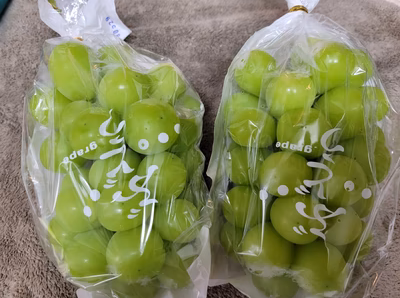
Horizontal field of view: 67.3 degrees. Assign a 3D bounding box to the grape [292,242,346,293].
[{"bbox_3d":[0.067,0.066,0.168,0.030,0.030,0.030,0,70,0],"label":"grape"}]

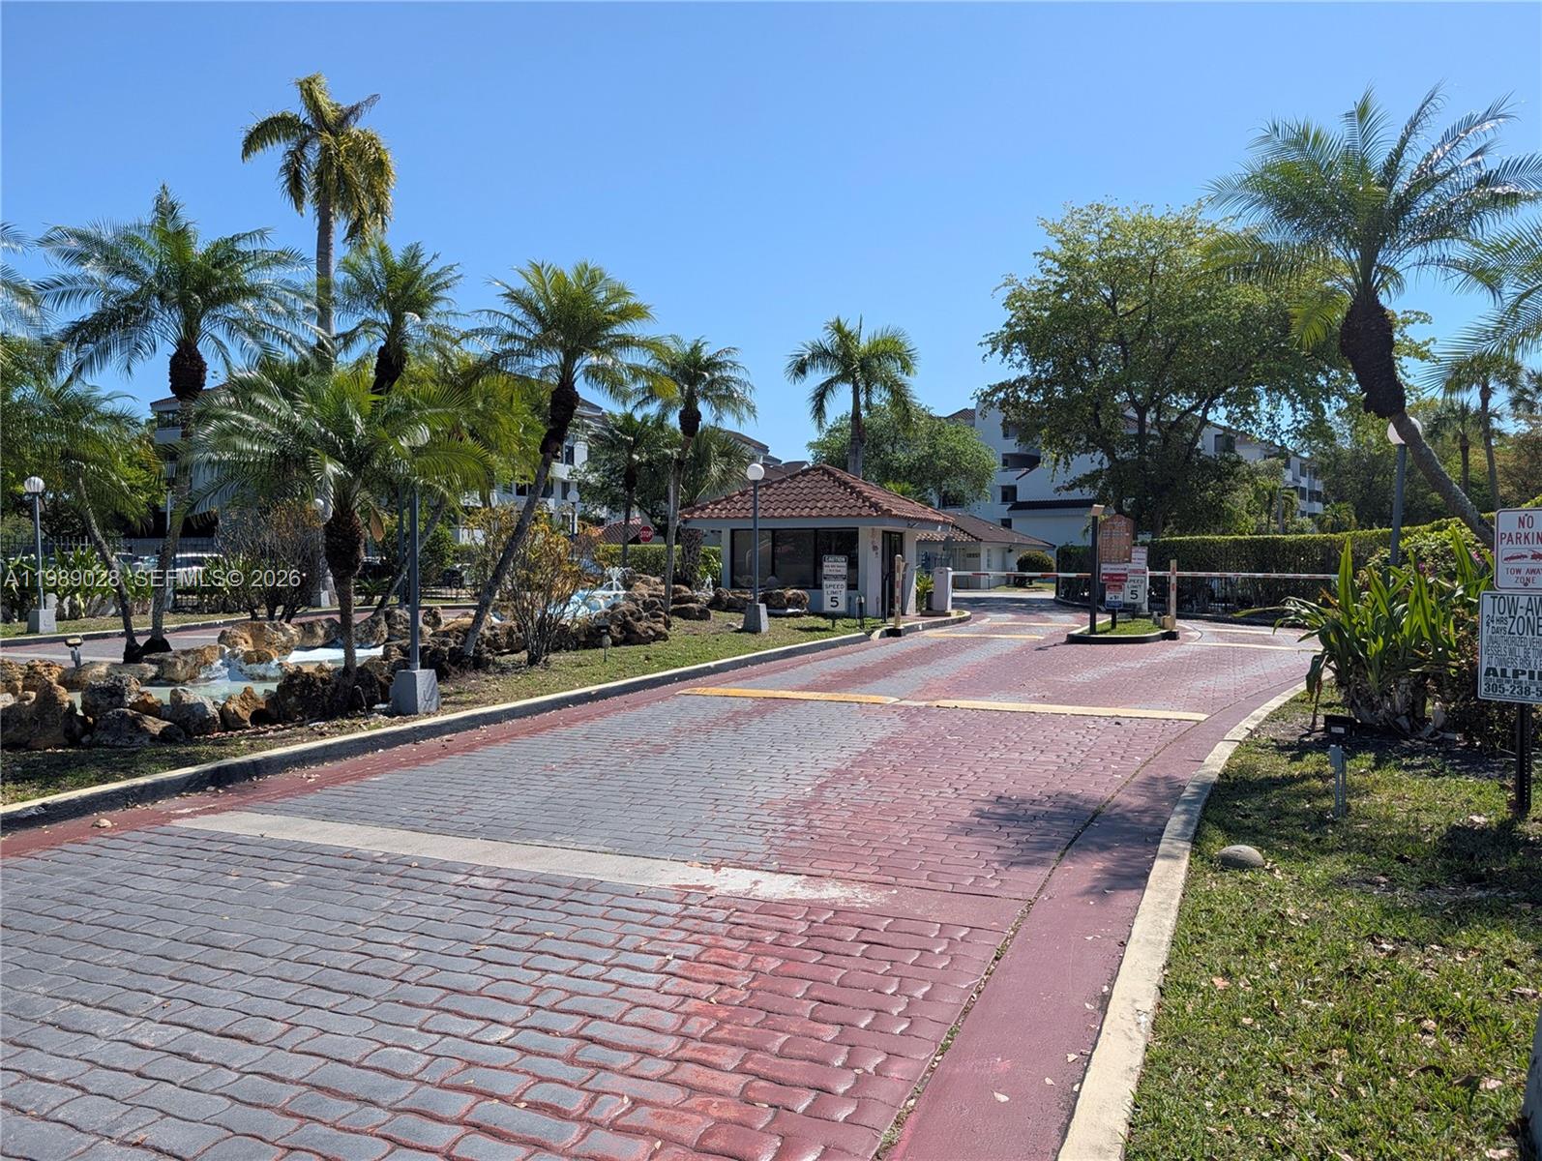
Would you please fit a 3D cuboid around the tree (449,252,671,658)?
[{"bbox_3d":[-2.905,-1.656,14.800,2.850,5.527,2.700,0,2,0],"label":"tree"}]

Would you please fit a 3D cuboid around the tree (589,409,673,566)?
[{"bbox_3d":[-4.580,-2.544,34.936,2.700,6.048,2.700,0,2,0],"label":"tree"}]

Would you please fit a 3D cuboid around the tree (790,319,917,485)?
[{"bbox_3d":[2.713,-4.191,36.000,4.400,9.395,4.200,0,2,0],"label":"tree"}]

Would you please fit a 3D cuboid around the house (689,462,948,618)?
[{"bbox_3d":[1.380,-1.144,27.600,5.400,3.765,5.400,1,2,25],"label":"house"}]

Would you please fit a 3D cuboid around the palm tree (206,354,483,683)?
[{"bbox_3d":[-4.788,-0.673,11.985,3.200,3.578,3.100,0,2,0],"label":"palm tree"}]

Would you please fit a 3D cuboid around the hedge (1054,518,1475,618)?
[{"bbox_3d":[11.350,-0.249,26.506,1.200,2.000,15.000,0,2,-12],"label":"hedge"}]

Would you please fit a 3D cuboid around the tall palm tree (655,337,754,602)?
[{"bbox_3d":[-1.503,-2.171,22.442,2.400,5.903,2.400,0,2,0],"label":"tall palm tree"}]

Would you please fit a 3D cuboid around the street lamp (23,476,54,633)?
[{"bbox_3d":[-13.669,-0.493,19.994,0.380,2.905,0.380,1,2,22],"label":"street lamp"}]

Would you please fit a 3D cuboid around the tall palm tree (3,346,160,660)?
[{"bbox_3d":[-9.612,-1.064,14.900,2.300,4.391,2.300,0,2,0],"label":"tall palm tree"}]

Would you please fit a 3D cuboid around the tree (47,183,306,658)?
[{"bbox_3d":[-8.842,-2.373,15.800,3.900,6.931,3.700,0,2,0],"label":"tree"}]

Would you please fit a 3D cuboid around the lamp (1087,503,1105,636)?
[{"bbox_3d":[5.892,-0.207,19.400,0.250,2.400,0.220,-2,2,-45],"label":"lamp"}]

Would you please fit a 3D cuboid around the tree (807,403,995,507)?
[{"bbox_3d":[5.795,-3.923,47.899,8.500,8.074,8.000,0,2,0],"label":"tree"}]

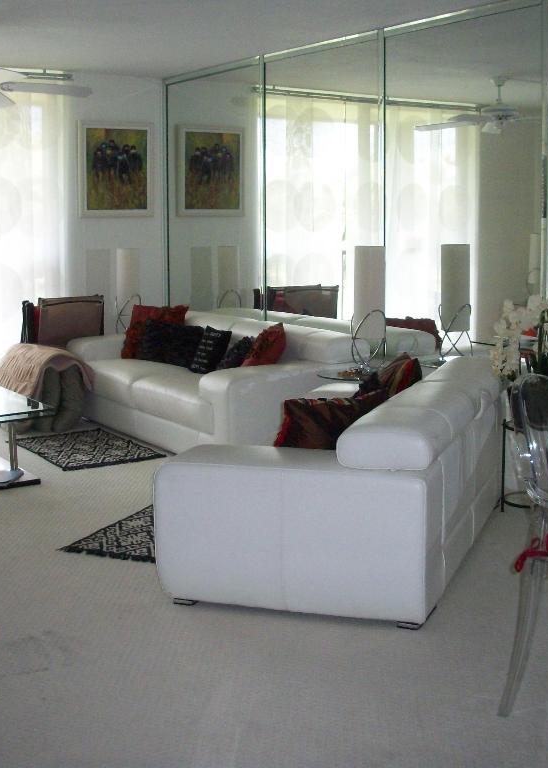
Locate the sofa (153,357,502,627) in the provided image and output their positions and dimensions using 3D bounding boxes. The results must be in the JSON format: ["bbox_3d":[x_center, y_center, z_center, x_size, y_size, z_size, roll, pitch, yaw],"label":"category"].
[{"bbox_3d":[0.328,0.327,4.230,0.967,0.695,1.652,3,10,20],"label":"sofa"}]

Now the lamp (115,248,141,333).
[{"bbox_3d":[-1.136,-0.716,8.092,0.200,0.690,0.200,0,9,0],"label":"lamp"}]

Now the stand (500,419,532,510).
[{"bbox_3d":[1.179,0.371,4.727,0.282,0.433,0.282,0,9,0],"label":"stand"}]

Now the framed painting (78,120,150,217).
[{"bbox_3d":[-1.212,-1.650,8.004,0.645,0.730,0.040,-7,11,-34],"label":"framed painting"}]

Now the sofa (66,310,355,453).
[{"bbox_3d":[-0.472,-0.047,7.024,1.050,0.735,2.220,-7,11,-34],"label":"sofa"}]

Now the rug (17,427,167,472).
[{"bbox_3d":[-1.189,0.402,6.534,0.655,0.012,0.975,-7,11,-34],"label":"rug"}]

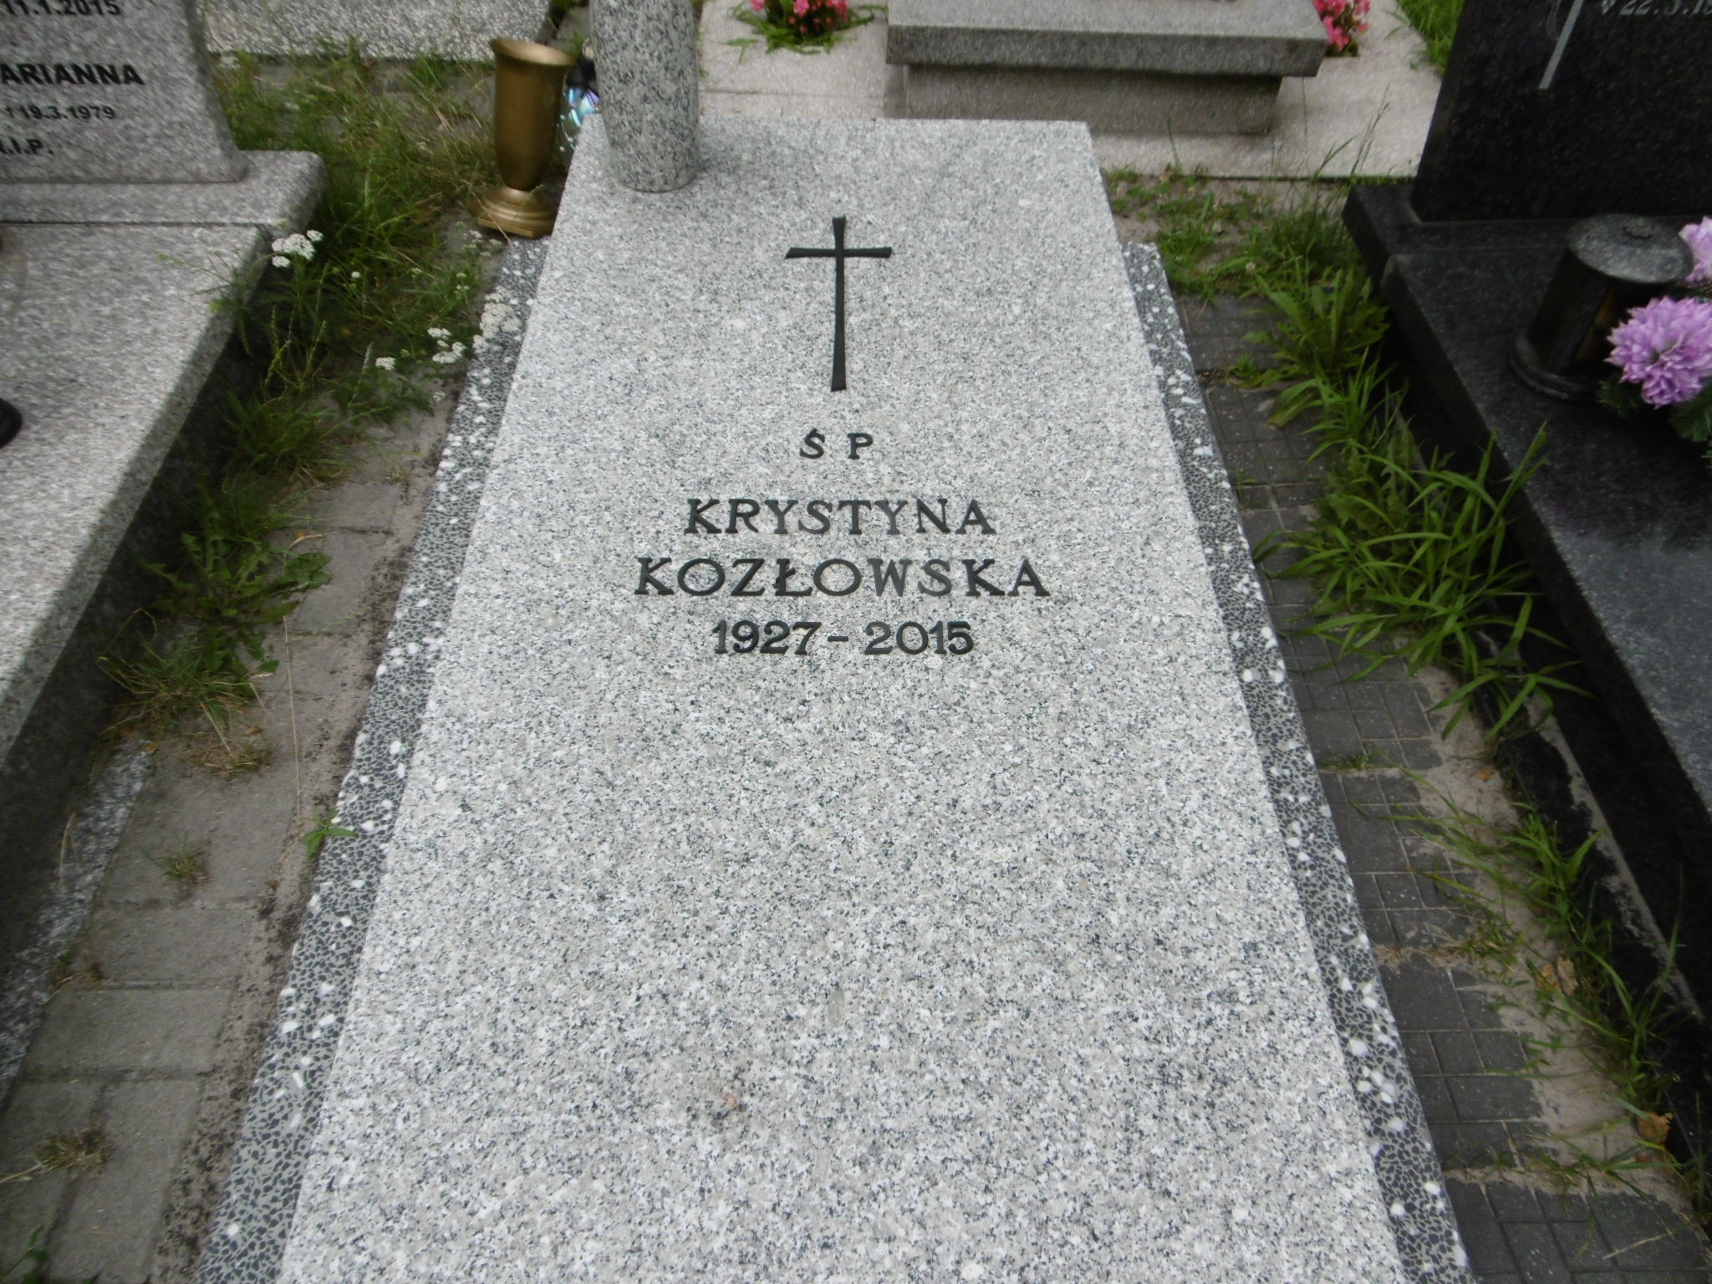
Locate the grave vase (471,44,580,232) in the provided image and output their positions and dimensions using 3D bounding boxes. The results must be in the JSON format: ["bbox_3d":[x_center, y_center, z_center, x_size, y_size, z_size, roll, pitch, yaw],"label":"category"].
[{"bbox_3d":[-0.546,-0.841,1.971,0.143,0.295,0.143,10,43,-13],"label":"grave vase"}]

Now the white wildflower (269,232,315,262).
[{"bbox_3d":[-0.836,-0.585,1.760,0.064,0.030,0.055,0,50,-1],"label":"white wildflower"}]

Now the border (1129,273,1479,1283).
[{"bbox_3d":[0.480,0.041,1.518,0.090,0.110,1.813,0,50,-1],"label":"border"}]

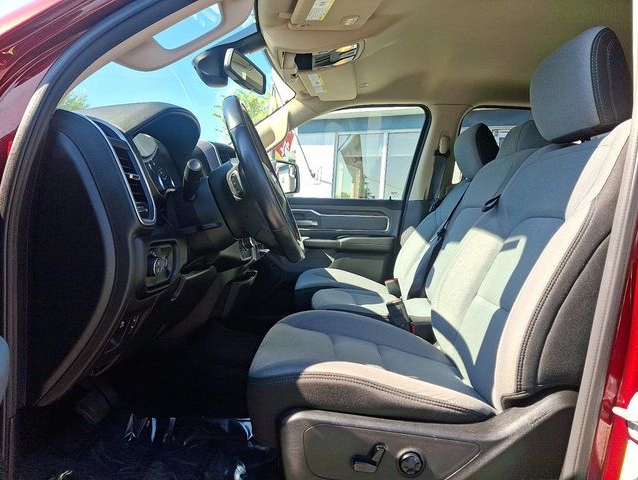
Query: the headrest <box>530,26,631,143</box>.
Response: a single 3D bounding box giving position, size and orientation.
[{"bbox_3d":[0.580,-0.331,1.020,0.120,0.200,0.265,2,-1,-1],"label":"headrest"}]

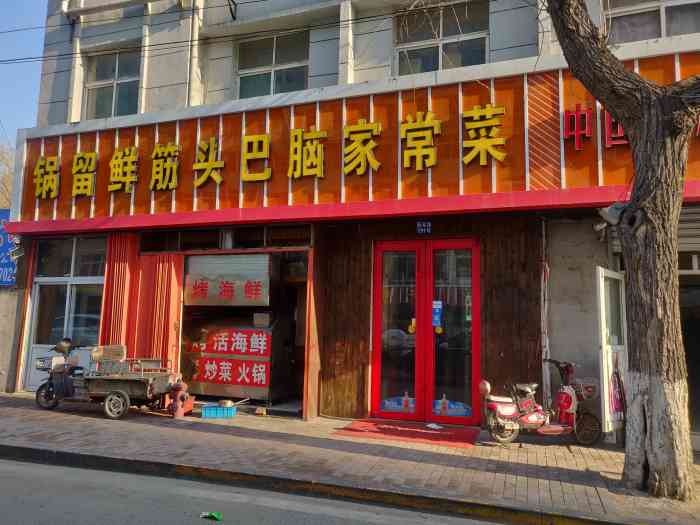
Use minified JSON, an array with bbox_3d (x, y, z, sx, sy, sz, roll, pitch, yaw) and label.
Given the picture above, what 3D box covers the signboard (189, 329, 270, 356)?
[{"bbox_3d":[-2.157,1.409,8.941,1.685,0.464,0.040,-1,-8,18],"label":"signboard"}]

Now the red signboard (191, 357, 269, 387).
[{"bbox_3d":[-2.128,1.903,8.865,1.648,0.482,0.040,-1,-8,18],"label":"red signboard"}]

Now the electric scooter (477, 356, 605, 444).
[{"bbox_3d":[2.537,1.833,6.685,1.550,1.080,0.620,1,-7,1],"label":"electric scooter"}]

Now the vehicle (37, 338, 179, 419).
[{"bbox_3d":[-4.057,1.873,8.265,2.310,1.120,0.900,0,-7,10],"label":"vehicle"}]

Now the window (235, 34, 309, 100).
[{"bbox_3d":[-1.429,-3.516,9.389,1.450,1.421,0.120,-1,-8,18],"label":"window"}]

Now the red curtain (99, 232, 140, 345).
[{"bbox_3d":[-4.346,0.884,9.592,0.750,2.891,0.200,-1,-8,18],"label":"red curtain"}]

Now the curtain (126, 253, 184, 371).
[{"bbox_3d":[-3.540,1.084,9.350,0.999,2.467,0.200,-1,-8,18],"label":"curtain"}]

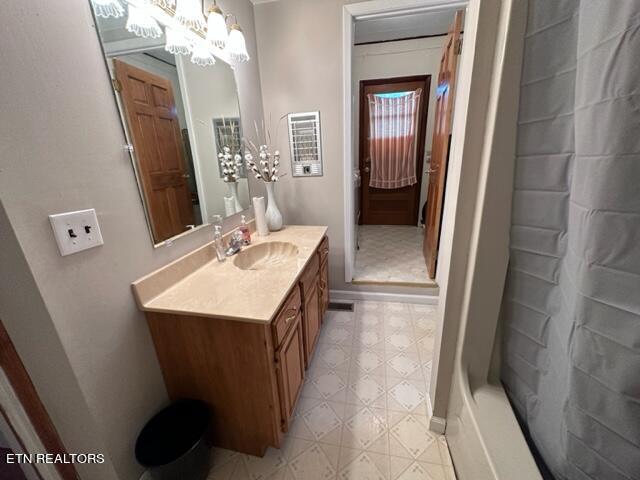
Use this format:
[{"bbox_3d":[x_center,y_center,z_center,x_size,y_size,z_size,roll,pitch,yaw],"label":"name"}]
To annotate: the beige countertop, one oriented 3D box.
[{"bbox_3d":[-0.351,0.049,1.649,0.589,0.146,1.376,1,18,11],"label":"beige countertop"}]

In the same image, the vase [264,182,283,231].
[{"bbox_3d":[-0.405,-0.272,2.158,0.155,0.396,0.155,1,18,11],"label":"vase"}]

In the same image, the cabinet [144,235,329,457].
[{"bbox_3d":[-0.332,0.450,1.781,0.568,0.720,1.364,1,18,11],"label":"cabinet"}]

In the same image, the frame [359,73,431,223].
[{"bbox_3d":[1.085,-1.244,3.932,0.945,2.091,0.060,1,18,11],"label":"frame"}]

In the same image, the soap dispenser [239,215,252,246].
[{"bbox_3d":[-0.521,-0.071,1.835,0.055,0.212,0.070,13,23,40],"label":"soap dispenser"}]

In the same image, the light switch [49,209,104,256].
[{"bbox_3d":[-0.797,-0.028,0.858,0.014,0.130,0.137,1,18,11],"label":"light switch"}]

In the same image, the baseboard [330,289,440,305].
[{"bbox_3d":[0.570,0.540,2.350,0.997,0.105,0.016,1,18,11],"label":"baseboard"}]

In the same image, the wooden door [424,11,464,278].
[{"bbox_3d":[1.085,-0.707,2.374,0.038,2.010,0.700,3,19,16],"label":"wooden door"}]

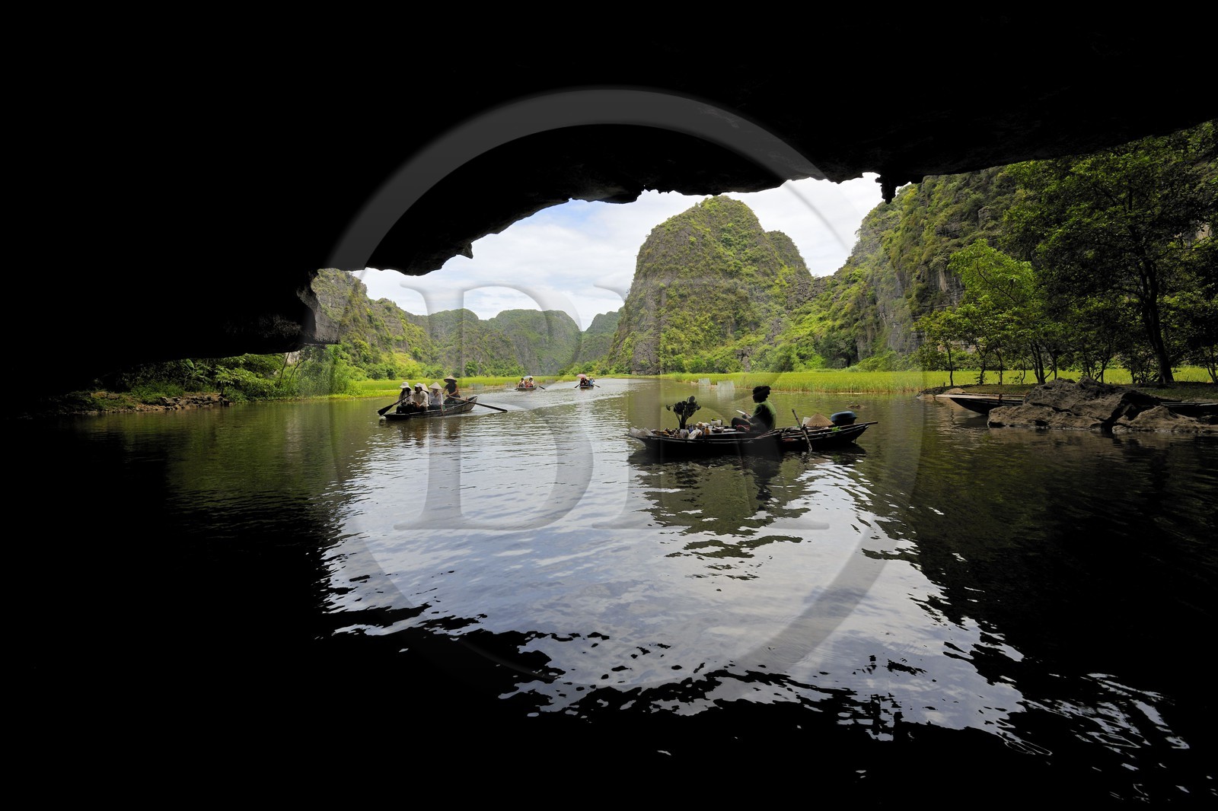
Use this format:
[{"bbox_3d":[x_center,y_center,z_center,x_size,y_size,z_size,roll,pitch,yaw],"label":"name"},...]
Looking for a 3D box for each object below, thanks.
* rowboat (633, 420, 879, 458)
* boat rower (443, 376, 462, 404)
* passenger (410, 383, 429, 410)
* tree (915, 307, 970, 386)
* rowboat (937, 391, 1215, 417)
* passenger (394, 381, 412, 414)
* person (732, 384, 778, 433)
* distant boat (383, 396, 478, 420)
[{"bbox_3d":[2.520,0.534,8.100,4.600,0.480,1.050,-1,4,-12],"label":"rowboat"},{"bbox_3d":[-4.856,-0.458,14.700,0.550,0.880,0.680,1,4,18],"label":"boat rower"},{"bbox_3d":[-5.255,-0.211,13.150,0.500,0.840,0.620,1,4,18],"label":"passenger"},{"bbox_3d":[18.299,-3.211,26.000,2.800,4.200,2.800,0,4,0],"label":"tree"},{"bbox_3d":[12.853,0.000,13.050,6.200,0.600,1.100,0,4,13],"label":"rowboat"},{"bbox_3d":[-5.695,-0.210,13.100,0.480,0.860,0.620,1,4,18],"label":"passenger"},{"bbox_3d":[2.496,0.061,8.150,0.740,0.810,0.520,-1,4,-13],"label":"person"},{"bbox_3d":[-5.000,0.144,14.200,1.050,0.550,4.200,1,4,15],"label":"distant boat"}]

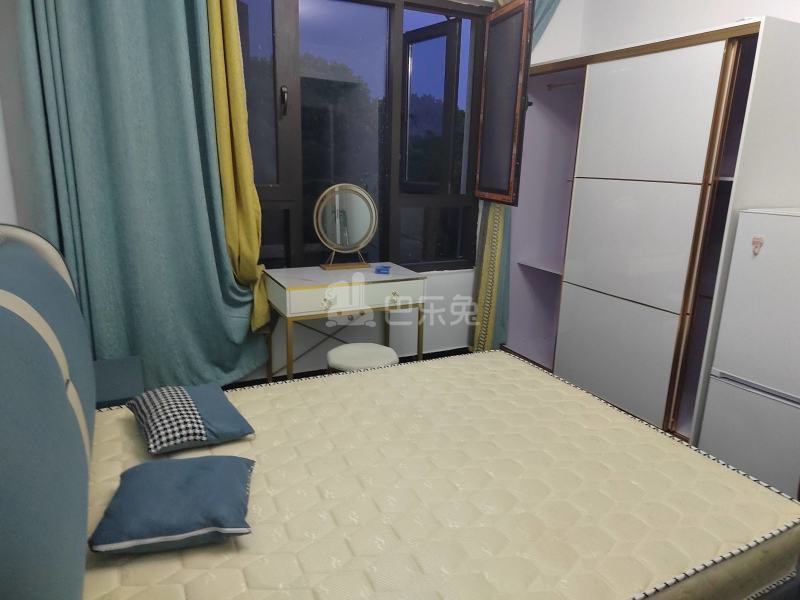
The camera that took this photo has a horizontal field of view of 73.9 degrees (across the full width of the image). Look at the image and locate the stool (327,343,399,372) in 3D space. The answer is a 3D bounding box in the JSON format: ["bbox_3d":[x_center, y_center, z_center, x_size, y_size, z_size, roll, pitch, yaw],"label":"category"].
[{"bbox_3d":[-0.208,0.486,2.927,0.390,0.440,0.390,-5,15,-26],"label":"stool"}]

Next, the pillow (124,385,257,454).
[{"bbox_3d":[-0.759,0.411,1.910,0.350,0.125,0.380,-6,16,-30],"label":"pillow"}]

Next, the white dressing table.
[{"bbox_3d":[-0.325,0.219,3.174,0.811,0.758,0.494,-6,16,-26],"label":"white dressing table"}]

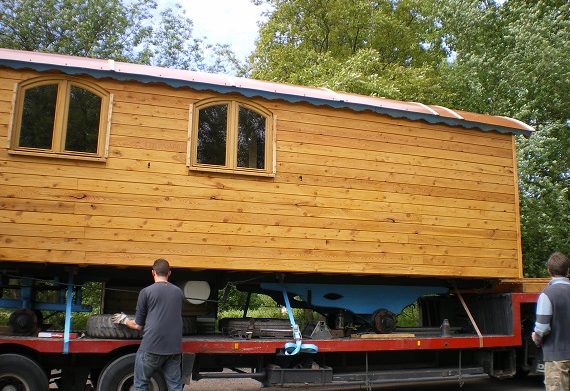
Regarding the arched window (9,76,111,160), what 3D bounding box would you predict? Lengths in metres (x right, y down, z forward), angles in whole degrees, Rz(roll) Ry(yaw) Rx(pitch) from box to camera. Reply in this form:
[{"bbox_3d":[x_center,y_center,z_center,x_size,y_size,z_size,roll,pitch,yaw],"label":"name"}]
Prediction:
[{"bbox_3d":[-2.463,-0.874,6.573,1.032,0.955,0.100,4,-10,-19],"label":"arched window"}]

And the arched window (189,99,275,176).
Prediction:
[{"bbox_3d":[-0.627,-0.726,7.221,1.070,0.961,0.100,4,-10,-19],"label":"arched window"}]

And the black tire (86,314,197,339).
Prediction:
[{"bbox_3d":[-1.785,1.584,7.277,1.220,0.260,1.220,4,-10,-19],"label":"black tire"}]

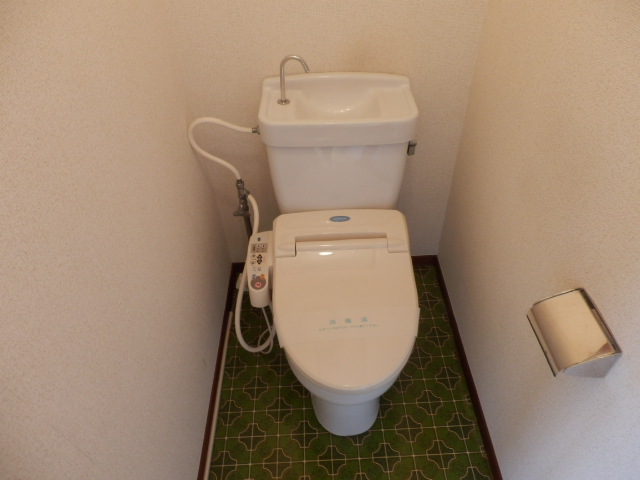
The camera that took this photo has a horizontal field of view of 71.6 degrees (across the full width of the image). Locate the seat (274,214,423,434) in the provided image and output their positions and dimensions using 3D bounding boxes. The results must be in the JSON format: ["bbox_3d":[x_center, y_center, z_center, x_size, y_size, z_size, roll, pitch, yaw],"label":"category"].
[{"bbox_3d":[0.073,0.270,1.299,0.386,0.476,0.546,-2,44,1],"label":"seat"}]

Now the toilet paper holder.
[{"bbox_3d":[0.419,0.155,0.749,0.076,0.072,0.133,-2,44,1],"label":"toilet paper holder"}]

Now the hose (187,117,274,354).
[{"bbox_3d":[-0.244,0.013,1.376,0.214,0.694,0.328,-3,44,0],"label":"hose"}]

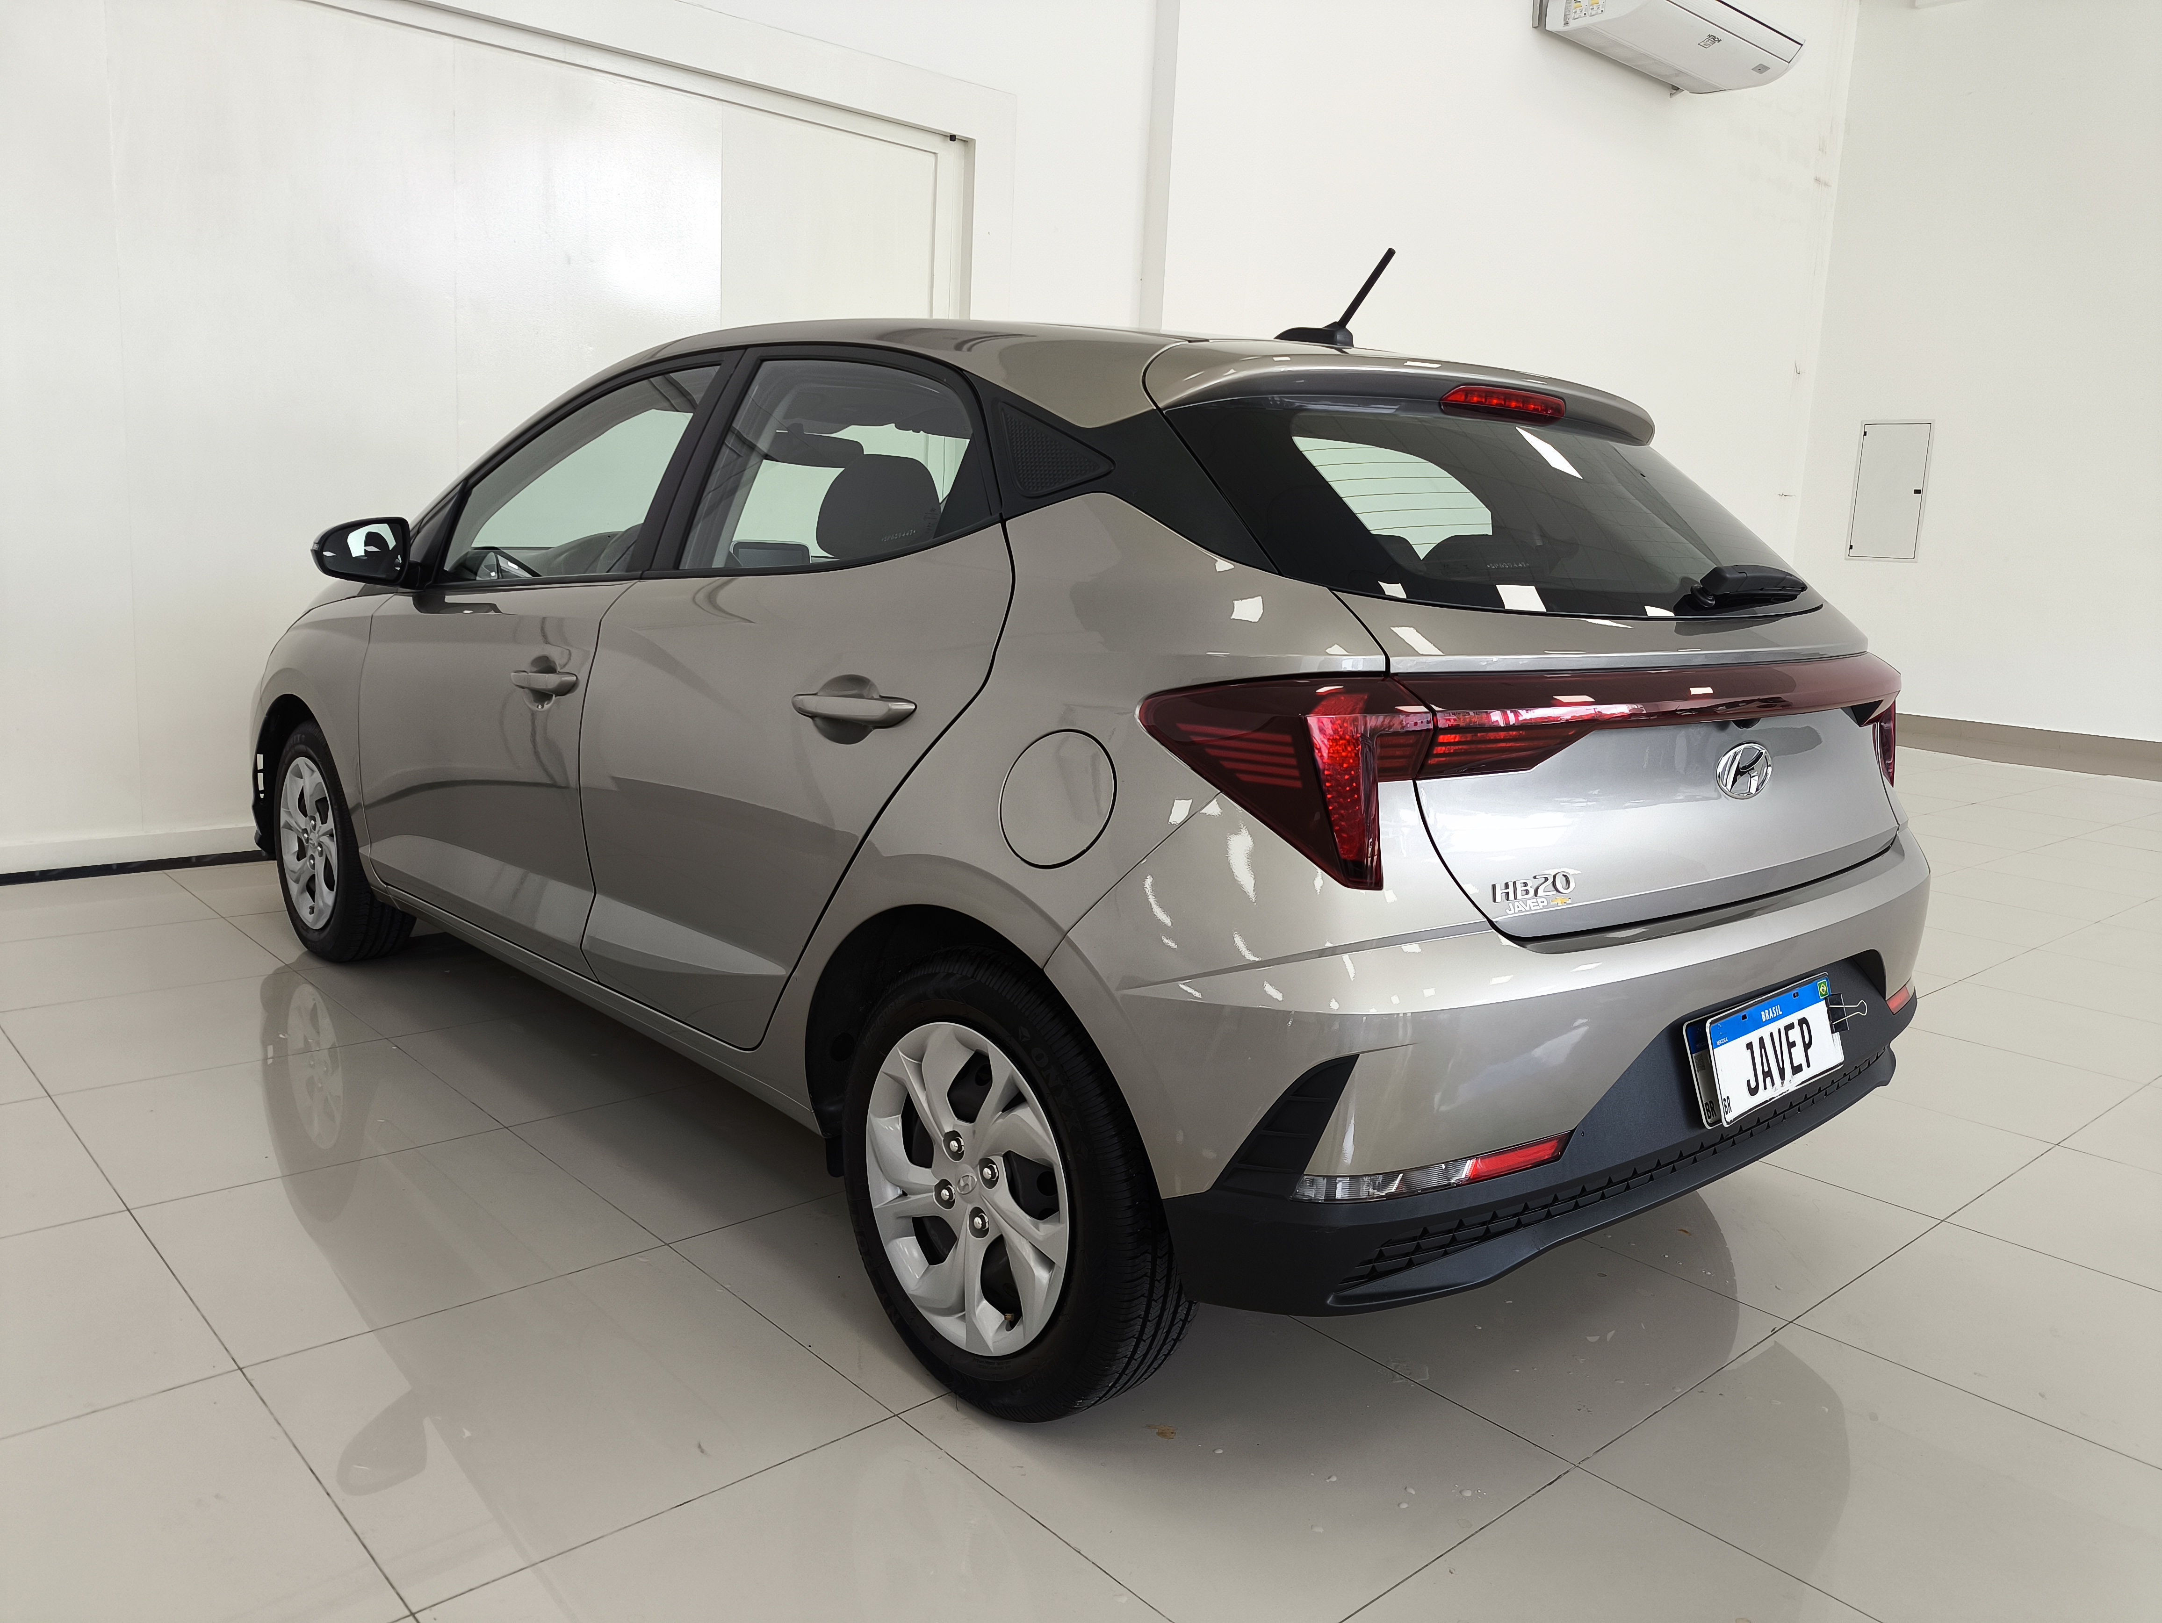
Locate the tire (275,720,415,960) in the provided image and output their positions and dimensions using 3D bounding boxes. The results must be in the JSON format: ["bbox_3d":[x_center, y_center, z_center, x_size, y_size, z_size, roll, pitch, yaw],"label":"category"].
[{"bbox_3d":[-1.822,0.060,3.872,0.190,0.605,0.605,-7,14,-43],"label":"tire"}]

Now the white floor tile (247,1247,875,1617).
[{"bbox_3d":[-0.672,0.763,2.038,0.604,0.010,0.604,-7,14,-42],"label":"white floor tile"}]

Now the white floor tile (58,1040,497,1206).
[{"bbox_3d":[-1.477,0.558,2.869,0.600,0.012,0.600,-6,14,-42],"label":"white floor tile"}]

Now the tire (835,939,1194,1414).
[{"bbox_3d":[-0.092,0.474,2.077,0.200,0.605,0.605,-7,14,-43],"label":"tire"}]

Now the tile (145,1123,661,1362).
[{"bbox_3d":[-1.070,0.657,2.442,0.600,0.012,0.600,-6,14,-42],"label":"tile"}]

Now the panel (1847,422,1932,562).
[{"bbox_3d":[4.974,-1.966,9.618,0.040,0.835,0.425,-6,14,-42],"label":"panel"}]

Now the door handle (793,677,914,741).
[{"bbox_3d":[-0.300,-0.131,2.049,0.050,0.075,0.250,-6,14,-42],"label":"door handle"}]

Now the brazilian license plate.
[{"bbox_3d":[0.897,0.304,2.030,0.400,0.130,0.020,-7,-1,-43],"label":"brazilian license plate"}]

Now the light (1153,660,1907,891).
[{"bbox_3d":[0.781,-0.099,2.143,1.680,0.235,0.270,-6,14,-42],"label":"light"}]

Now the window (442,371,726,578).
[{"bbox_3d":[-0.974,-0.627,2.959,0.920,0.420,0.050,13,-3,45],"label":"window"}]

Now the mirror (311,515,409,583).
[{"bbox_3d":[-1.496,-0.542,3.196,0.195,0.125,0.130,-6,14,-42],"label":"mirror"}]

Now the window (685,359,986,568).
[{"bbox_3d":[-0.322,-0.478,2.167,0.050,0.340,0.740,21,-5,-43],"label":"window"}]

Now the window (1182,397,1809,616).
[{"bbox_3d":[0.674,-0.403,2.233,1.300,0.090,0.420,-7,56,-43],"label":"window"}]

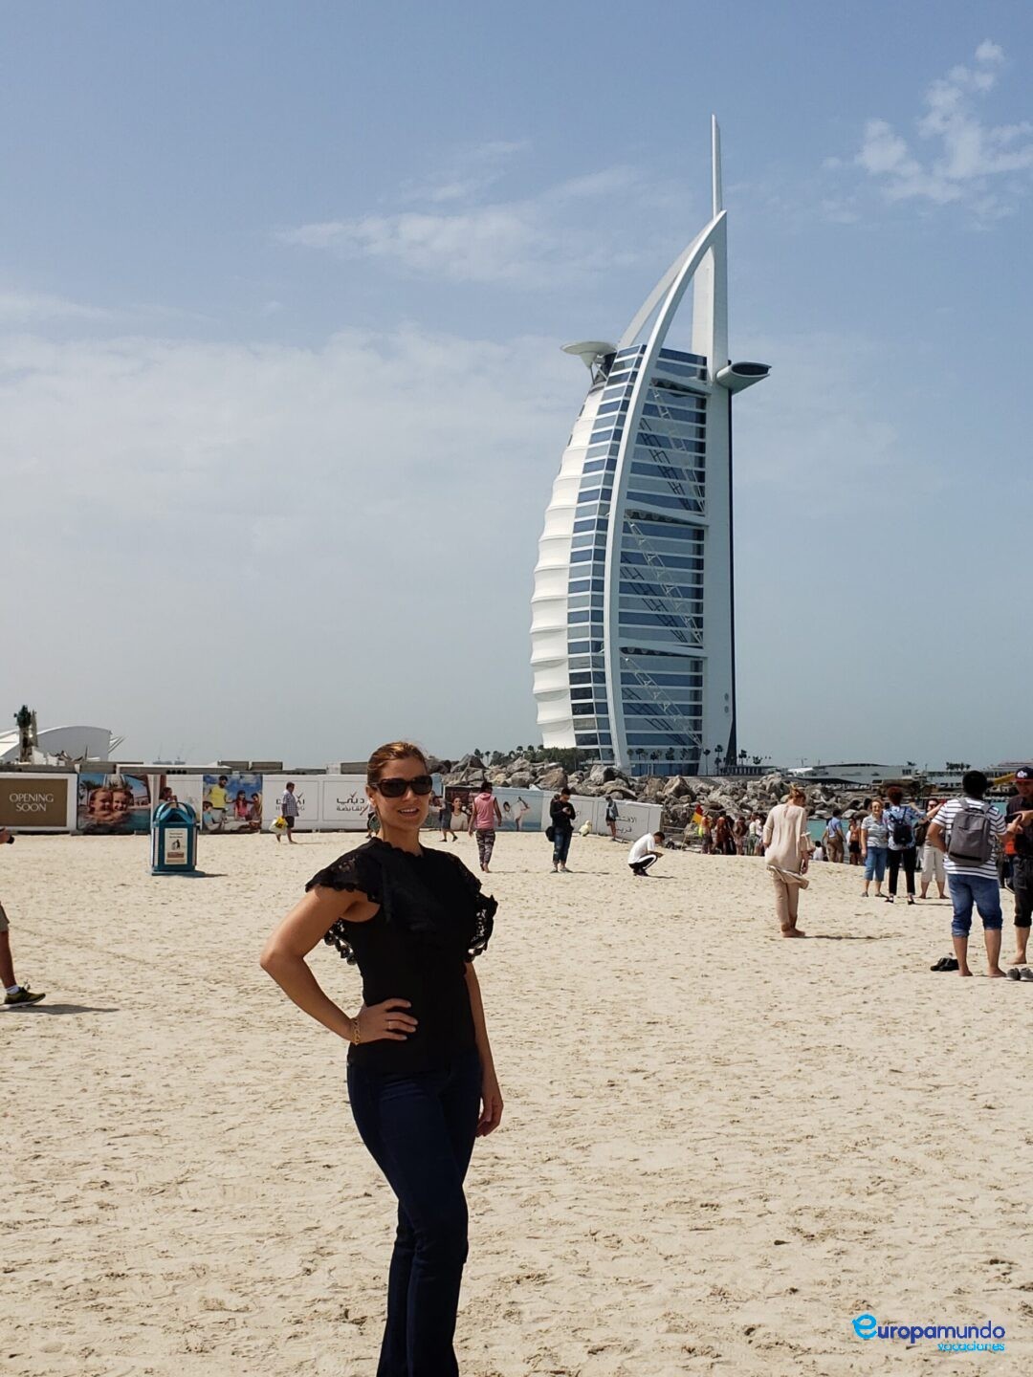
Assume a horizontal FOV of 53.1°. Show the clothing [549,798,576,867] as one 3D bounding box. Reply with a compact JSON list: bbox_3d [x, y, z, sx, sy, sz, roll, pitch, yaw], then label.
[{"bbox_3d":[0.886,2.760,19.800,0.470,1.320,0.320,3,-6,-30],"label":"clothing"}]

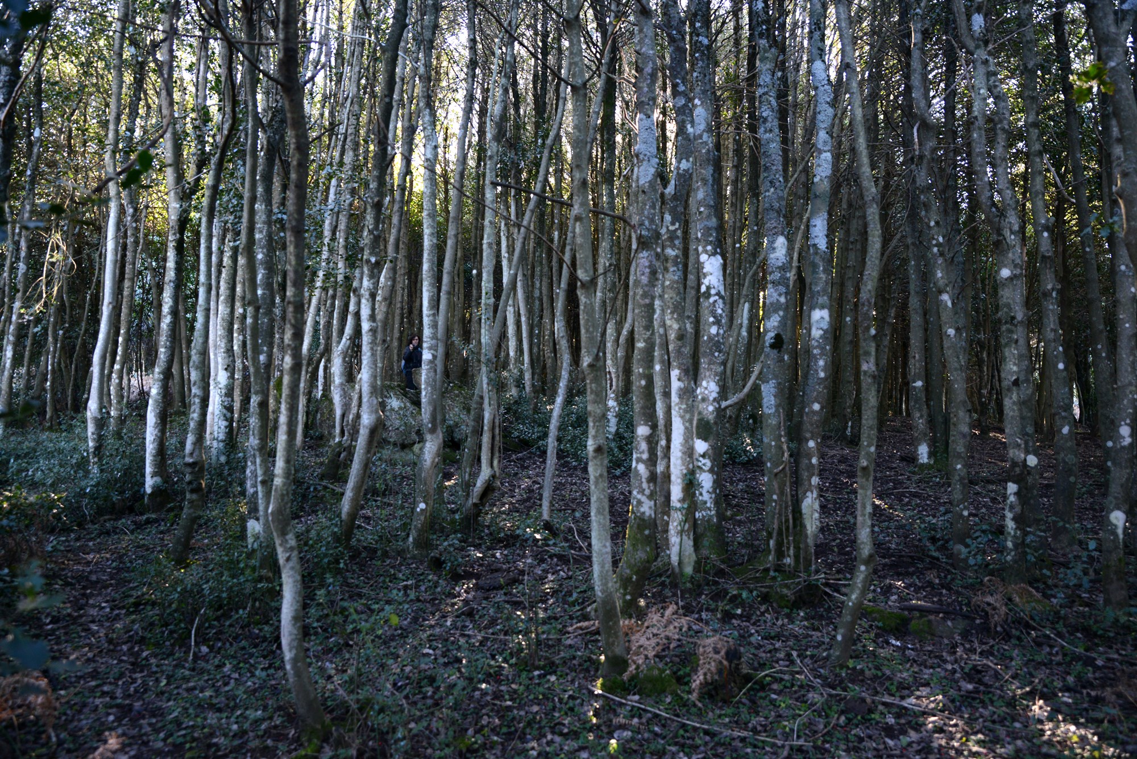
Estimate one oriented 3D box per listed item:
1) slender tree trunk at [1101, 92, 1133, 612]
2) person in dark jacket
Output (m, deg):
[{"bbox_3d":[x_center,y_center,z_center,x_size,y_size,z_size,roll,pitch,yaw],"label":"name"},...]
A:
[{"bbox_3d":[3.943,-0.163,5.450,0.250,3.650,0.240,0,-2,0],"label":"slender tree trunk"},{"bbox_3d":[-3.701,-0.230,18.000,0.500,1.620,0.360,1,-2,-18],"label":"person in dark jacket"}]

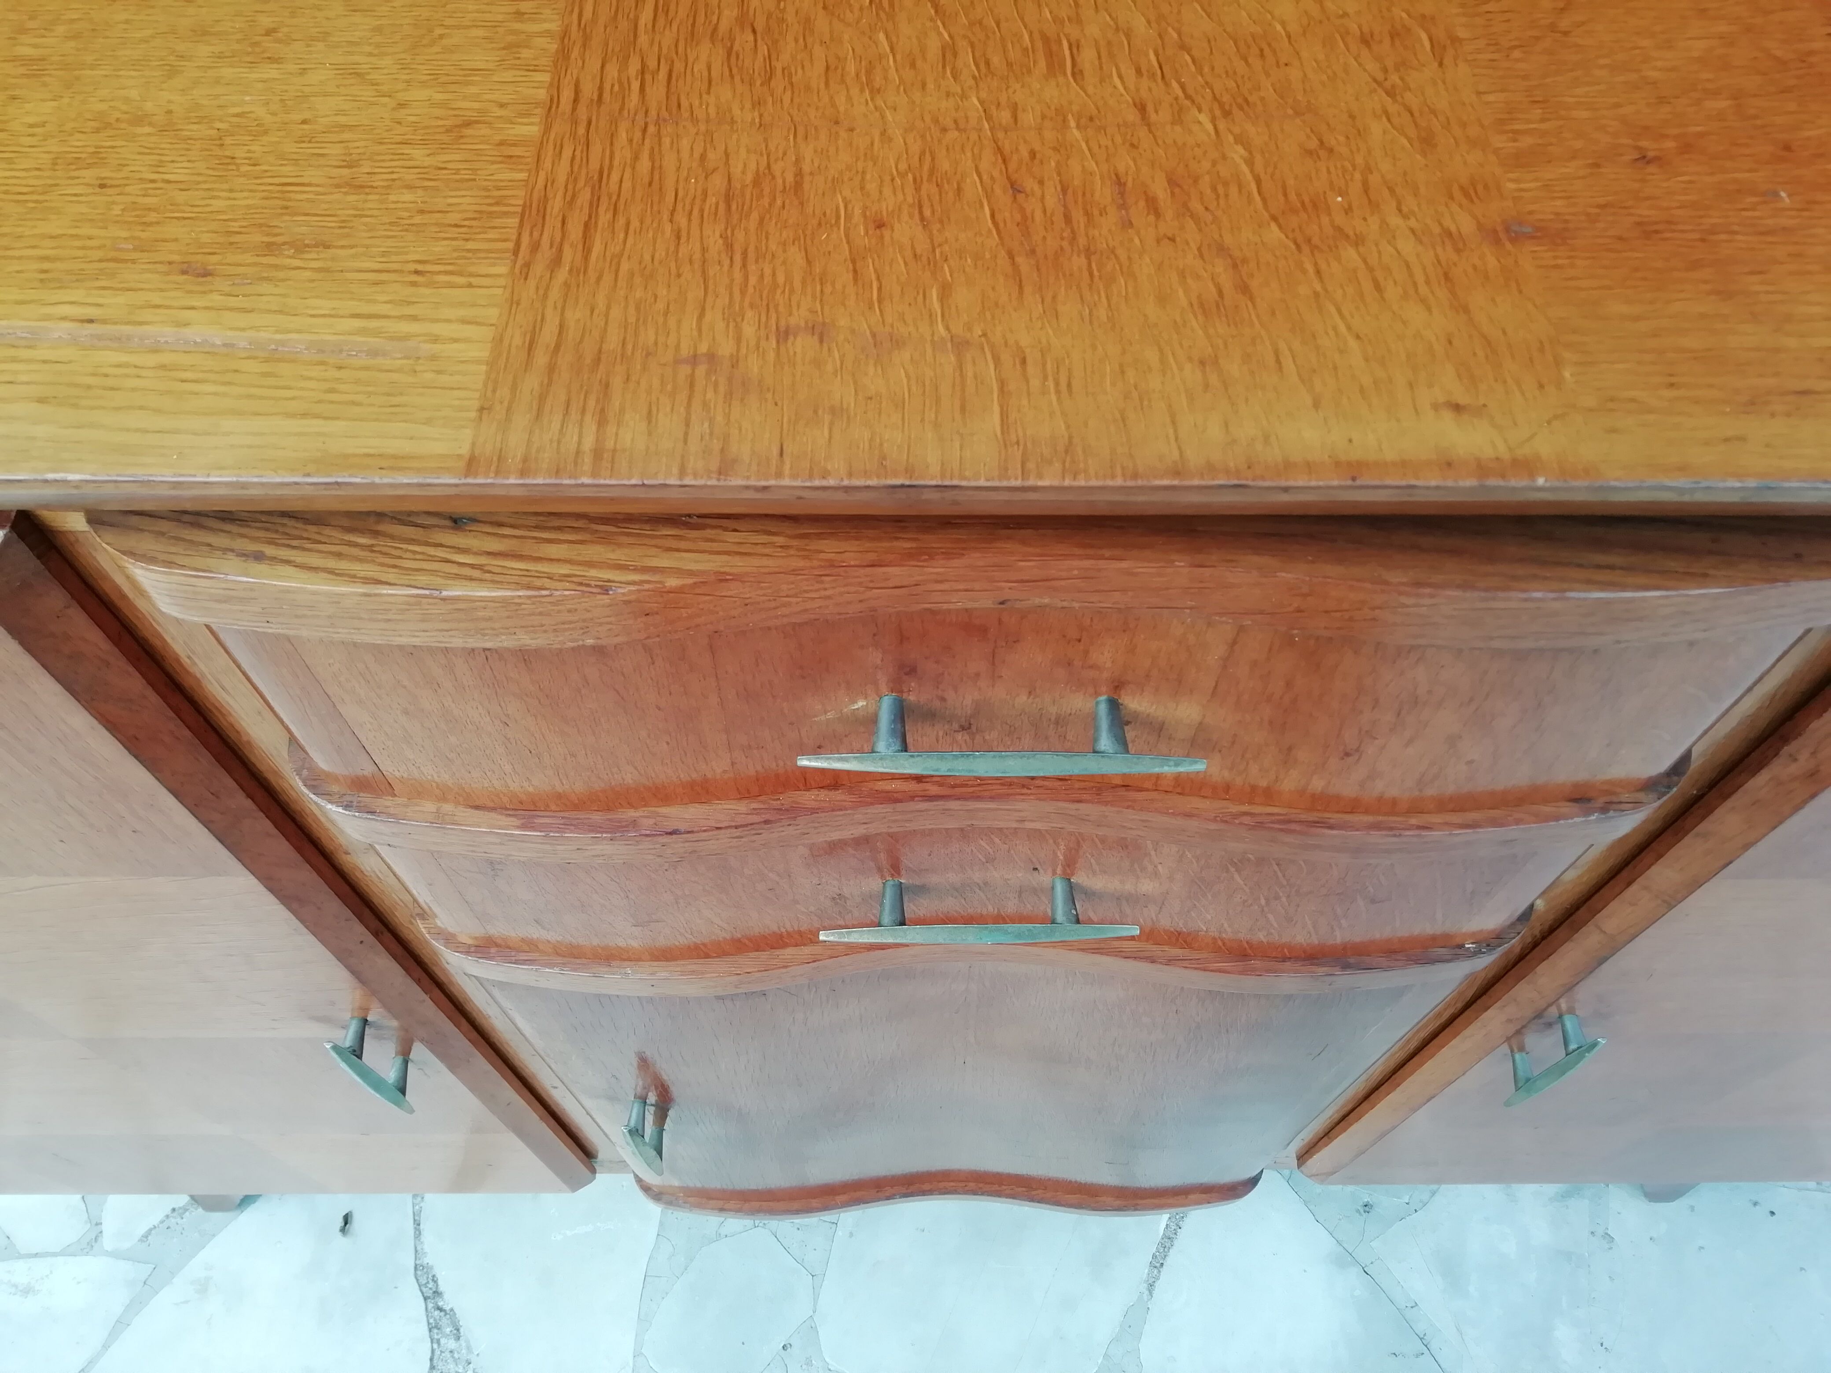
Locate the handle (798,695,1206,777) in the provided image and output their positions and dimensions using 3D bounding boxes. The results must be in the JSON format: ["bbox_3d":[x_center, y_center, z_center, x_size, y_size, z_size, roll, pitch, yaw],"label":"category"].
[{"bbox_3d":[0.025,0.015,0.422,0.122,0.014,0.024,0,59,0],"label":"handle"}]

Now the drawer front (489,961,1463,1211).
[{"bbox_3d":[0.026,0.258,0.856,0.489,0.513,0.040,0,59,0],"label":"drawer front"}]

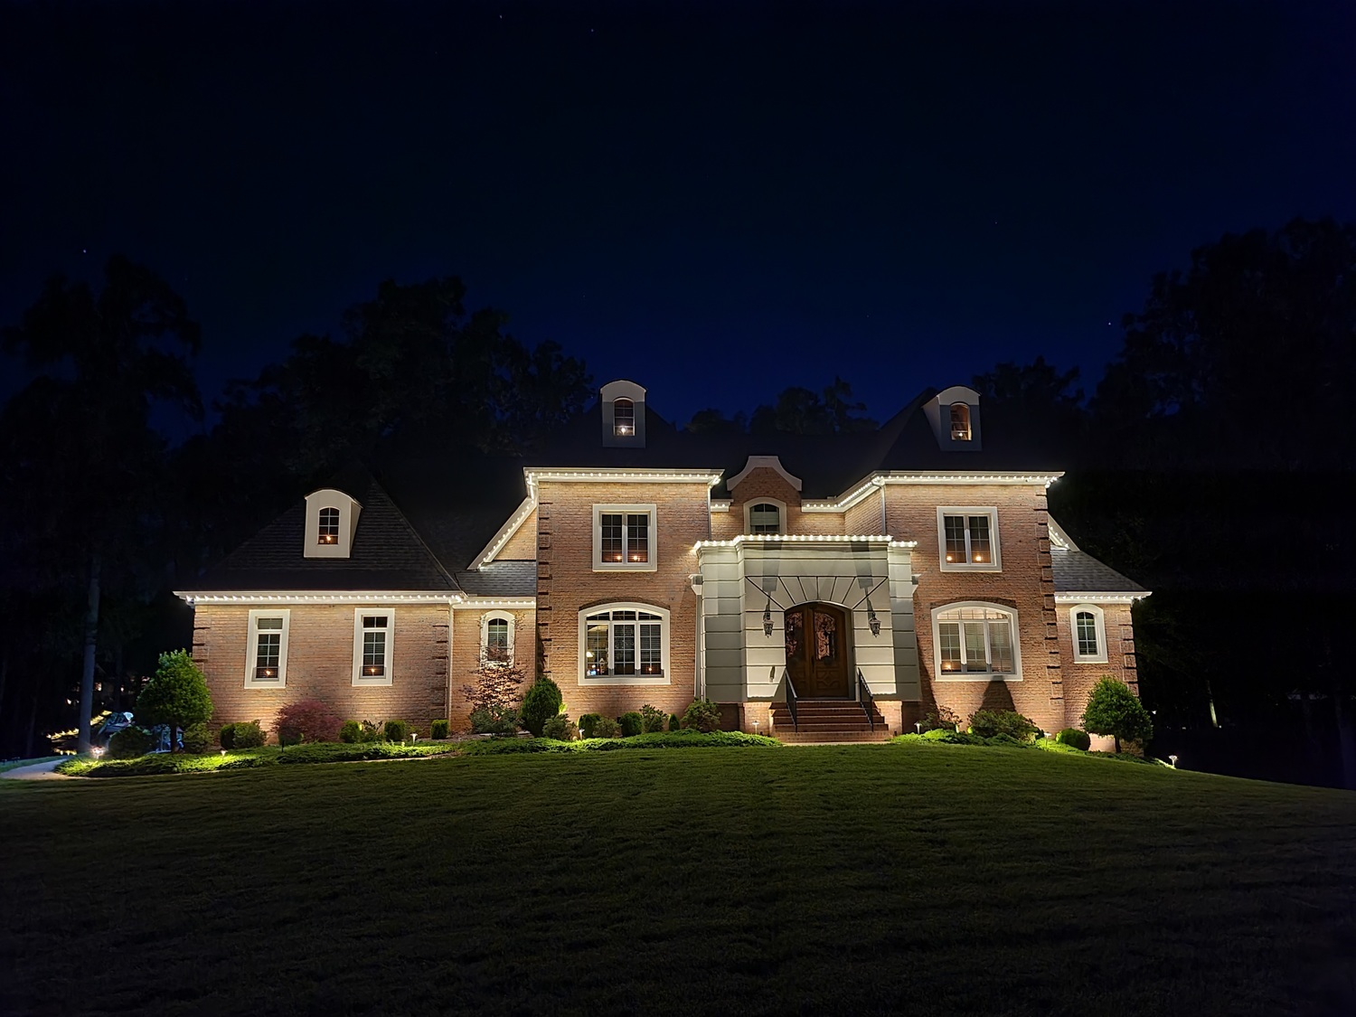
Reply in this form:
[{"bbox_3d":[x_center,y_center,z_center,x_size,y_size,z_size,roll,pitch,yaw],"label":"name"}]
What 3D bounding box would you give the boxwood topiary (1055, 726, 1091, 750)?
[{"bbox_3d":[10.545,6.183,27.175,0.972,0.674,0.931,0,-11,-6],"label":"boxwood topiary"}]

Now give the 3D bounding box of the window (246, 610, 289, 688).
[{"bbox_3d":[-10.691,3.674,26.558,1.002,2.028,0.200,0,-11,-6],"label":"window"}]

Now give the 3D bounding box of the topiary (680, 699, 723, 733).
[{"bbox_3d":[0.579,5.178,25.204,1.085,0.928,1.085,0,-11,-7],"label":"topiary"}]

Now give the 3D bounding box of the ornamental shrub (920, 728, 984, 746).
[{"bbox_3d":[6.799,5.665,25.277,1.634,0.462,1.300,0,-11,-6],"label":"ornamental shrub"}]

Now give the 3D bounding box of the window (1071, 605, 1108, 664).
[{"bbox_3d":[11.811,3.603,29.228,0.959,1.692,0.200,0,-11,-6],"label":"window"}]

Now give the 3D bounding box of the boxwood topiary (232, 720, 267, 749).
[{"bbox_3d":[-10.573,5.568,25.130,0.808,0.690,0.860,0,-11,-6],"label":"boxwood topiary"}]

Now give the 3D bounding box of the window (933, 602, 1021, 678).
[{"bbox_3d":[8.196,3.659,27.960,2.463,2.104,0.150,0,-11,-7],"label":"window"}]

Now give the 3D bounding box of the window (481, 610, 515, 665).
[{"bbox_3d":[-5.154,3.724,29.105,0.941,1.594,0.200,0,-11,-6],"label":"window"}]

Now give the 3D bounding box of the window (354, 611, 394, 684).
[{"bbox_3d":[-7.877,3.610,26.371,1.013,1.943,0.150,0,-11,-7],"label":"window"}]

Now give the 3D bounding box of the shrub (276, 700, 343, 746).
[{"bbox_3d":[-9.123,5.308,25.211,1.550,1.130,1.500,0,-11,-6],"label":"shrub"}]

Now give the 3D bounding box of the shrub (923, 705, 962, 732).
[{"bbox_3d":[6.967,5.582,26.836,1.035,0.791,0.961,0,-11,-6],"label":"shrub"}]

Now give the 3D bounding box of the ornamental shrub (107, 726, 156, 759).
[{"bbox_3d":[-12.897,5.523,24.032,1.100,0.757,1.100,0,-11,-6],"label":"ornamental shrub"}]

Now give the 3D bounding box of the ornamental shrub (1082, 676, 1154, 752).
[{"bbox_3d":[12.010,5.606,27.816,1.900,2.011,1.850,0,-11,-6],"label":"ornamental shrub"}]

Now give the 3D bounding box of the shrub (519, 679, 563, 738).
[{"bbox_3d":[-3.451,5.036,25.820,1.119,1.477,1.133,0,-11,-6],"label":"shrub"}]

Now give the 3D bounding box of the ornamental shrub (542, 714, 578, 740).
[{"bbox_3d":[-2.927,5.447,25.363,0.917,0.619,0.900,0,-11,-6],"label":"ornamental shrub"}]

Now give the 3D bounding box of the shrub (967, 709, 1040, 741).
[{"bbox_3d":[8.529,5.677,26.697,1.880,0.814,1.450,0,-11,-6],"label":"shrub"}]

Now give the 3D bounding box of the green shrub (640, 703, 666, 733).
[{"bbox_3d":[-0.639,5.397,26.129,0.708,0.802,0.729,0,-11,-6],"label":"green shrub"}]

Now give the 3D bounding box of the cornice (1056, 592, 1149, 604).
[{"bbox_3d":[12.140,2.572,29.347,2.961,0.299,0.500,0,-11,-7],"label":"cornice"}]

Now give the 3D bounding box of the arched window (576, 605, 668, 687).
[{"bbox_3d":[-1.408,3.572,26.869,2.401,2.133,0.150,0,-11,-7],"label":"arched window"}]

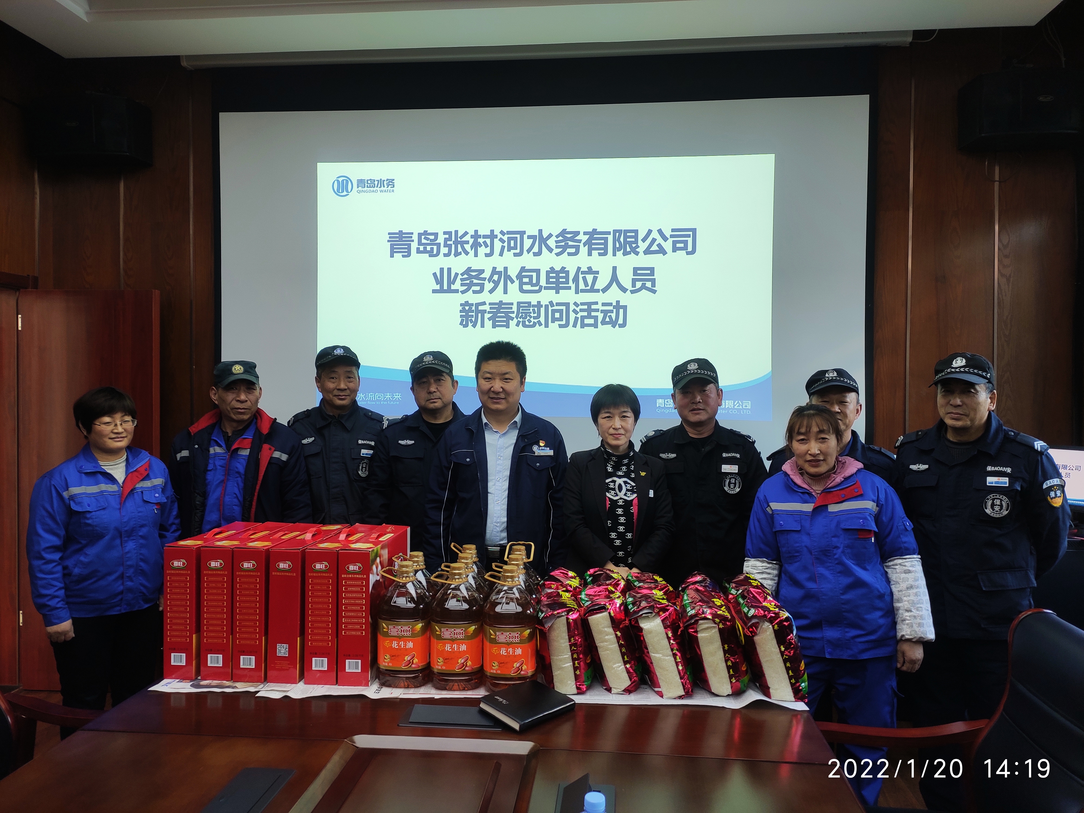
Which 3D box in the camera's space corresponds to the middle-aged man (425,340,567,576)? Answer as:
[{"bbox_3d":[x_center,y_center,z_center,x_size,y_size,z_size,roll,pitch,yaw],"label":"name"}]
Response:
[{"bbox_3d":[-0.162,0.652,2.750,0.510,1.755,0.290,0,1,-1],"label":"middle-aged man"}]

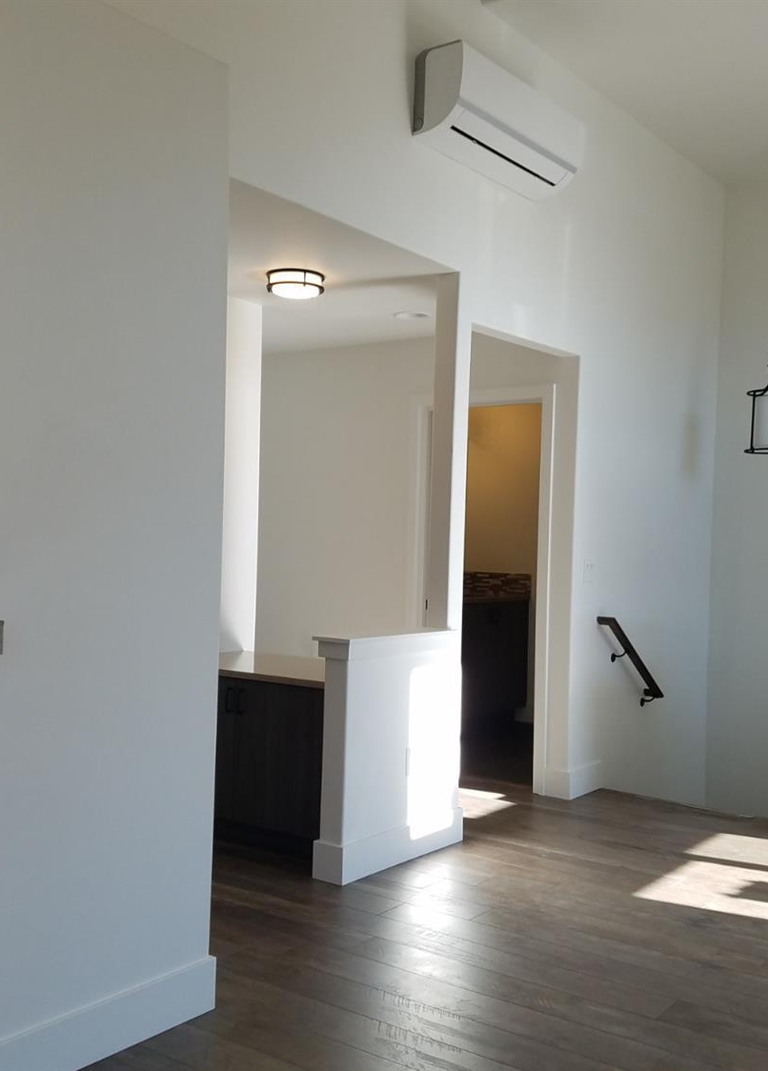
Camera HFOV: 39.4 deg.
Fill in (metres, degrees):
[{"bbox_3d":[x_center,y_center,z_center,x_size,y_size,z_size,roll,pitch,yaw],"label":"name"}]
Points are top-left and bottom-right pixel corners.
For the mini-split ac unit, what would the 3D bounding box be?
[{"bbox_3d":[0.513,-1.735,4.572,0.235,0.328,1.001,1,0,37],"label":"mini-split ac unit"}]

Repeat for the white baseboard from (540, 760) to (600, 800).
[{"bbox_3d":[0.985,1.259,5.582,0.145,0.145,0.359,1,0,37],"label":"white baseboard"}]

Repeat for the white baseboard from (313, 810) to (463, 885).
[{"bbox_3d":[0.036,1.238,4.352,0.143,0.138,0.812,1,0,37],"label":"white baseboard"}]

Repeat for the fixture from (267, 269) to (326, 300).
[{"bbox_3d":[-0.380,-1.090,4.675,0.257,0.084,0.257,1,0,0],"label":"fixture"}]

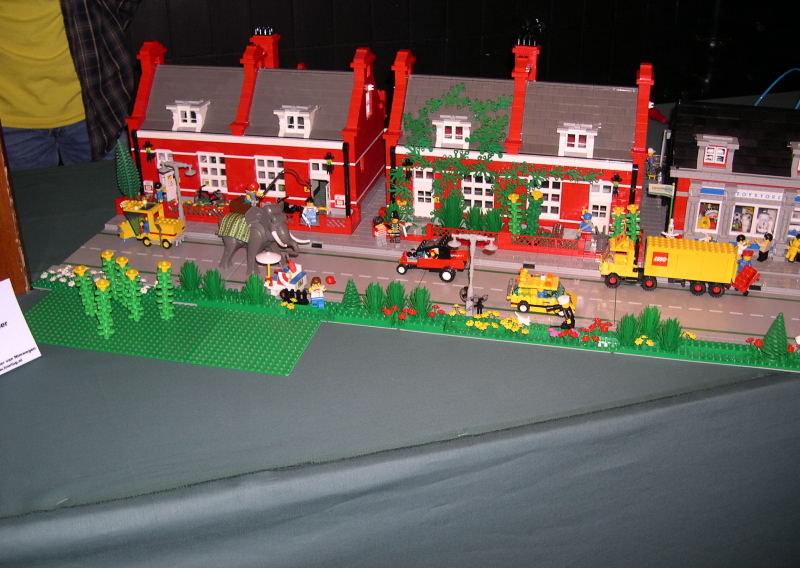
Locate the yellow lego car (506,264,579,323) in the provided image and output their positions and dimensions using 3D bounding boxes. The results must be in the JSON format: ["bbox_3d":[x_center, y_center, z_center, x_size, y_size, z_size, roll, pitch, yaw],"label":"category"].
[{"bbox_3d":[0.179,0.011,1.101,0.088,0.042,0.038,6,28,13],"label":"yellow lego car"}]

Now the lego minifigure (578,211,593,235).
[{"bbox_3d":[0.271,-0.084,1.279,0.023,0.042,0.015,4,27,9],"label":"lego minifigure"}]

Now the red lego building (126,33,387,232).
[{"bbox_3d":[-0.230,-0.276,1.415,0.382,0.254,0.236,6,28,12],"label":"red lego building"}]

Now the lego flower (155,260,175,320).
[{"bbox_3d":[-0.290,0.010,1.088,0.023,0.075,0.023,6,28,11],"label":"lego flower"}]

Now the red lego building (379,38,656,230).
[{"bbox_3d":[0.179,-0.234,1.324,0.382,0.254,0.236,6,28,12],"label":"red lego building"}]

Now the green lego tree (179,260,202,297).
[{"bbox_3d":[-0.272,-0.009,1.147,0.027,0.046,0.027,6,28,11],"label":"green lego tree"}]

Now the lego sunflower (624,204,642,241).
[{"bbox_3d":[0.320,-0.076,1.207,0.020,0.069,0.020,6,28,13],"label":"lego sunflower"}]

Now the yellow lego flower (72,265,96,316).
[{"bbox_3d":[-0.390,0.009,1.098,0.023,0.071,0.023,6,28,11],"label":"yellow lego flower"}]

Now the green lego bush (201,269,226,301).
[{"bbox_3d":[-0.241,-0.001,1.127,0.026,0.039,0.026,6,28,13],"label":"green lego bush"}]

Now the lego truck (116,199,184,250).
[{"bbox_3d":[-0.368,-0.089,1.295,0.101,0.061,0.038,6,28,13],"label":"lego truck"}]

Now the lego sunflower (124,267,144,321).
[{"bbox_3d":[-0.327,0.014,1.076,0.020,0.072,0.020,6,28,13],"label":"lego sunflower"}]

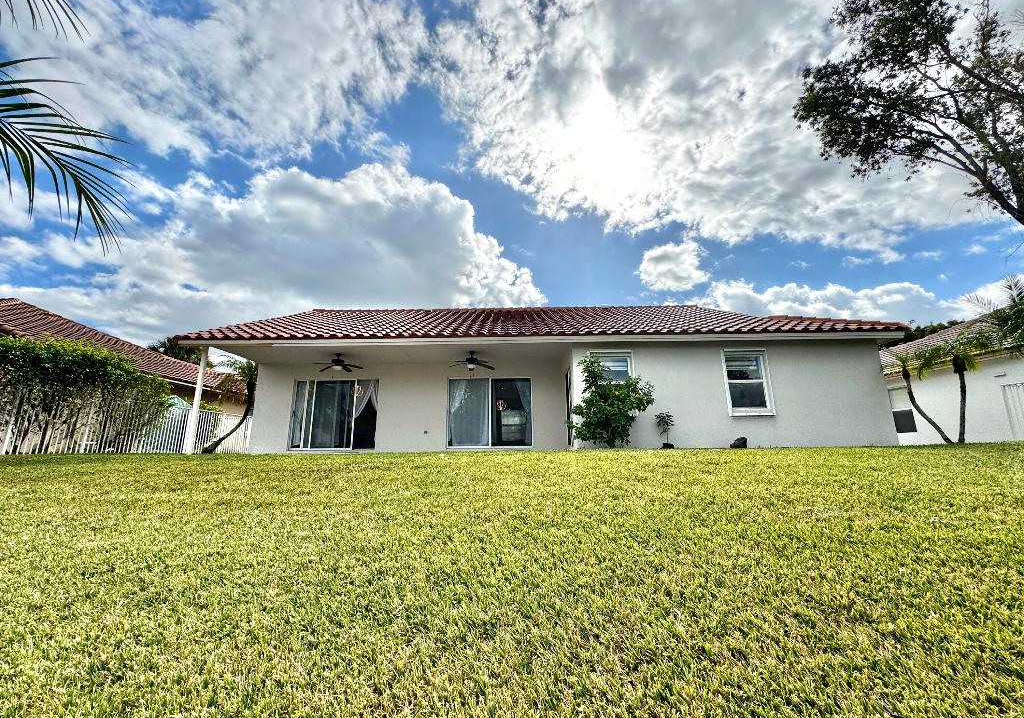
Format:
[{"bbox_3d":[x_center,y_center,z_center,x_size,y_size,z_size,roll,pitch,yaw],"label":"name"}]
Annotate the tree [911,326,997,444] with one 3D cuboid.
[{"bbox_3d":[12.135,0.647,11.356,2.300,3.250,2.200,-1,-11,0],"label":"tree"}]

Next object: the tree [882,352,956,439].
[{"bbox_3d":[11.129,0.989,11.393,2.150,2.620,2.000,-1,-11,0],"label":"tree"}]

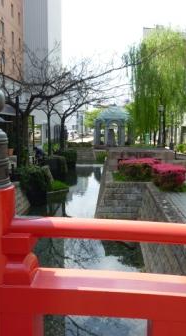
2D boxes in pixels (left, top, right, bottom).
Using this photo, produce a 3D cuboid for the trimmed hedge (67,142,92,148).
[{"bbox_3d":[-1.563,-2.592,37.443,3.000,0.670,1.000,1,6,5],"label":"trimmed hedge"}]

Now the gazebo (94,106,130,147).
[{"bbox_3d":[2.545,-5.298,41.167,4.800,5.107,4.400,1,6,5],"label":"gazebo"}]

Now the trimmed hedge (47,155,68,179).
[{"bbox_3d":[-2.428,-0.091,22.126,1.200,1.286,2.000,1,6,5],"label":"trimmed hedge"}]

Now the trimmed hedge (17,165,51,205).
[{"bbox_3d":[-2.772,0.705,15.070,1.300,1.480,1.600,1,6,5],"label":"trimmed hedge"}]

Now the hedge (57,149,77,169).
[{"bbox_3d":[-2.229,-0.831,28.282,1.500,1.396,1.900,1,6,5],"label":"hedge"}]

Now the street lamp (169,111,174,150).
[{"bbox_3d":[7.144,-3.182,29.328,0.450,3.830,0.450,1,6,5],"label":"street lamp"}]

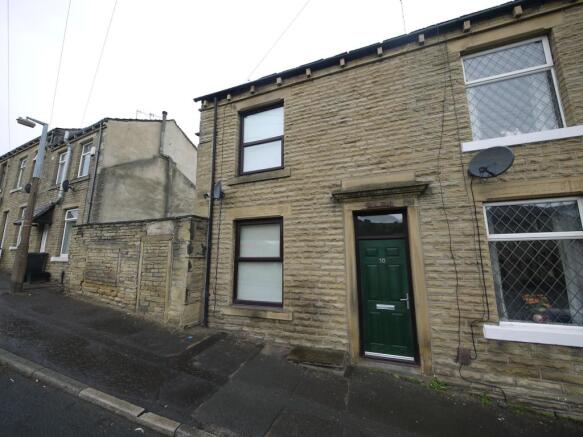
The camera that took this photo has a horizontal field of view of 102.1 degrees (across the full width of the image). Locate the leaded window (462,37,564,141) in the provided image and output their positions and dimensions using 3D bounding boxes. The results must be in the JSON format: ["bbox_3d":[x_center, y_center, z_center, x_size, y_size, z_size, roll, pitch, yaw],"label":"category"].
[{"bbox_3d":[3.591,-2.114,3.914,1.160,1.615,0.080,-4,-9,20],"label":"leaded window"}]

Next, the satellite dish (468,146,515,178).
[{"bbox_3d":[2.907,-0.828,3.470,0.320,0.470,0.565,5,-10,-30],"label":"satellite dish"}]

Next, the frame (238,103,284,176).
[{"bbox_3d":[-0.687,-1.833,5.506,1.179,1.606,0.080,-4,-9,20],"label":"frame"}]

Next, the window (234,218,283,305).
[{"bbox_3d":[-0.707,0.933,5.091,1.188,1.820,0.080,-4,-9,20],"label":"window"}]

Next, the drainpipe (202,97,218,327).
[{"bbox_3d":[-1.889,-0.356,5.556,0.085,5.472,0.090,-4,-9,20],"label":"drainpipe"}]

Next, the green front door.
[{"bbox_3d":[1.636,1.351,4.132,0.807,1.970,0.060,-4,-9,20],"label":"green front door"}]

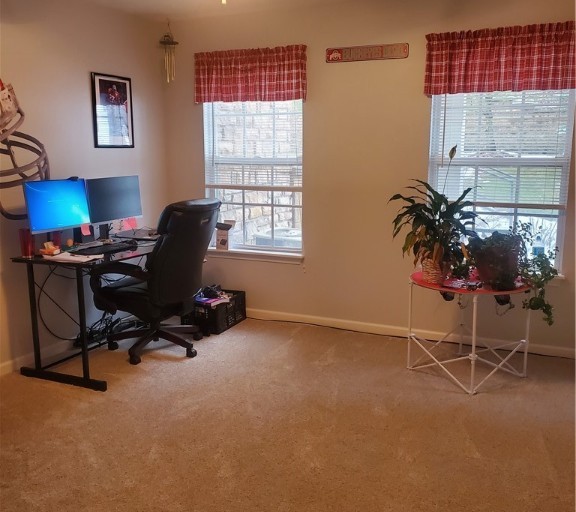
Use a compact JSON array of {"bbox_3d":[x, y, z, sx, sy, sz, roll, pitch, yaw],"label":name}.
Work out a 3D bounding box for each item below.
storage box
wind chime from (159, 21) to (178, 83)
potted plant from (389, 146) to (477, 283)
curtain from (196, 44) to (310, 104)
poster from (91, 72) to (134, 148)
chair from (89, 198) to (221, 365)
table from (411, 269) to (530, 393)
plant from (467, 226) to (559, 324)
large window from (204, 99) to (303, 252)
[{"bbox_3d":[-0.615,0.449,4.817,0.360,0.245,0.470,4,12,24],"label":"storage box"},{"bbox_3d":[-0.991,-1.686,4.770,0.155,0.475,0.155,-3,11,-11],"label":"wind chime"},{"bbox_3d":[0.911,-0.248,3.571,0.520,0.850,0.500,2,11,15],"label":"potted plant"},{"bbox_3d":[-0.311,-1.429,4.558,0.990,0.400,0.090,4,12,24],"label":"curtain"},{"bbox_3d":[-1.350,-1.120,4.490,0.025,0.550,0.450,4,12,24],"label":"poster"},{"bbox_3d":[-0.893,0.149,4.094,0.740,1.106,0.660,6,13,32],"label":"chair"},{"bbox_3d":[1.157,0.458,3.700,0.730,0.607,0.730,2,11,12],"label":"table"},{"bbox_3d":[1.320,0.093,3.454,0.510,0.600,0.420,2,11,15],"label":"plant"},{"bbox_3d":[-0.276,-0.703,4.765,0.900,1.353,0.120,4,12,24],"label":"large window"}]

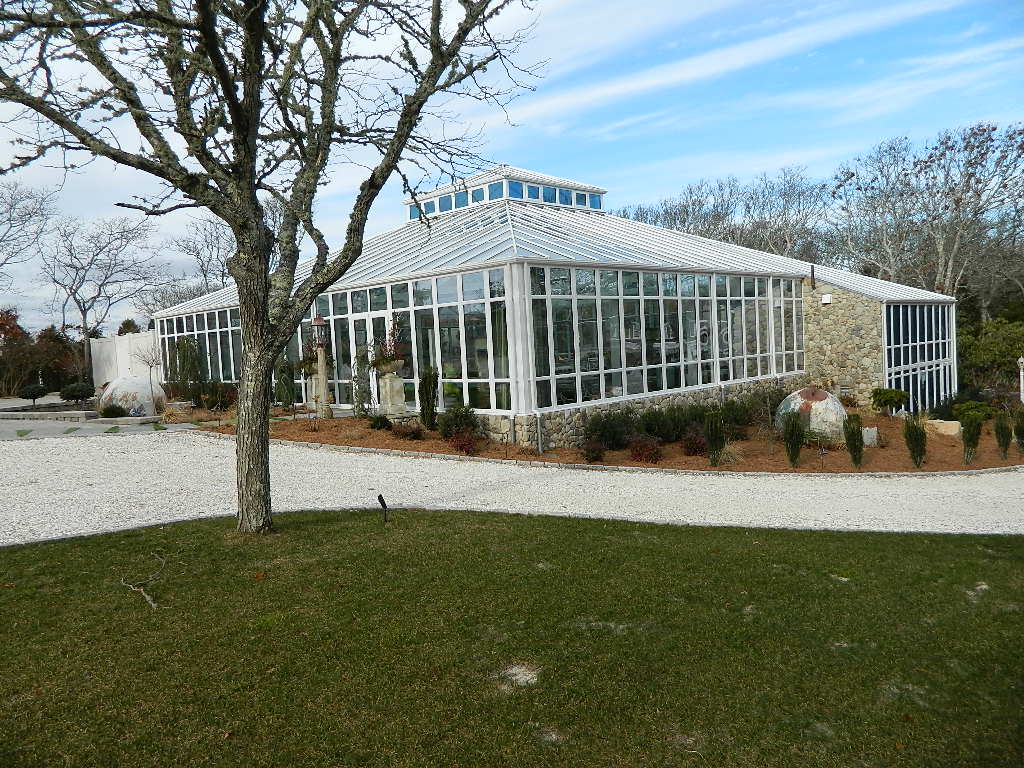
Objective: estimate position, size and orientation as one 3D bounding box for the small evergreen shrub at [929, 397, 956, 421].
[{"bbox_3d":[11.352,0.646,19.500,0.800,0.660,0.750,-1,4,30],"label":"small evergreen shrub"}]

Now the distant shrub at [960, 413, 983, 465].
[{"bbox_3d":[7.270,0.862,11.700,0.310,0.830,0.310,-1,4,32],"label":"distant shrub"}]

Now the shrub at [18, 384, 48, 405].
[{"bbox_3d":[-13.811,0.274,21.300,0.740,0.680,0.720,-5,4,-33],"label":"shrub"}]

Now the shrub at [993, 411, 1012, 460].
[{"bbox_3d":[7.959,0.836,12.000,0.300,0.820,0.300,-1,4,34],"label":"shrub"}]

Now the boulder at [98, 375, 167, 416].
[{"bbox_3d":[-8.827,0.267,17.200,1.450,0.970,1.400,-5,4,-27],"label":"boulder"}]

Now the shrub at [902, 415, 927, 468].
[{"bbox_3d":[6.314,0.902,11.600,0.330,0.850,0.330,-1,4,28],"label":"shrub"}]

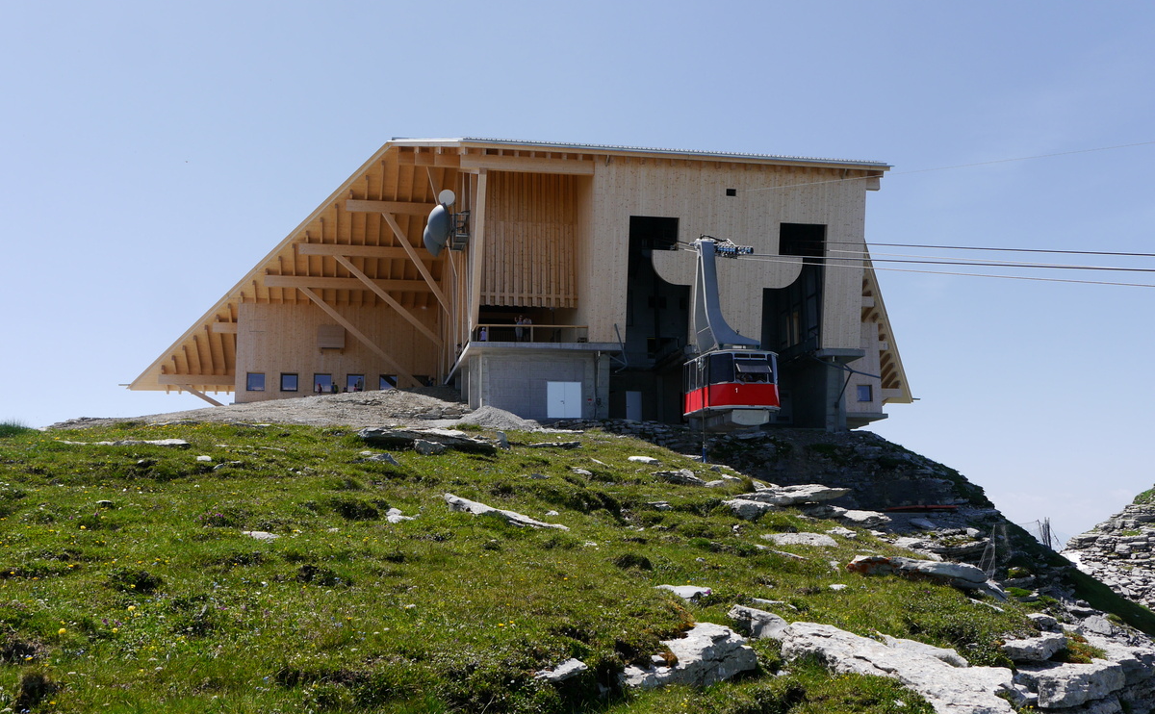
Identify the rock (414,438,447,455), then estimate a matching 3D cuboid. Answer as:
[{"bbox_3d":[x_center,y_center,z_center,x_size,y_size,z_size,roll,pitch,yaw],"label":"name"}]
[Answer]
[{"bbox_3d":[-3.205,1.965,26.226,0.688,0.376,0.461,1,-10,-7],"label":"rock"}]

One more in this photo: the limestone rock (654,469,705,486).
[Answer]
[{"bbox_3d":[1.755,2.068,20.568,0.822,0.279,0.551,-1,-10,5],"label":"limestone rock"}]

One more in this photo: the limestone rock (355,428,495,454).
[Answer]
[{"bbox_3d":[-3.334,1.843,26.590,2.876,0.585,1.334,1,-10,-7],"label":"limestone rock"}]

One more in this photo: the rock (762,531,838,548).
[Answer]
[{"bbox_3d":[2.369,1.939,12.773,0.762,0.163,0.511,-2,-10,10],"label":"rock"}]

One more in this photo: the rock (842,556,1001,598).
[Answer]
[{"bbox_3d":[3.139,1.984,10.837,1.368,0.336,0.592,-3,-10,16],"label":"rock"}]

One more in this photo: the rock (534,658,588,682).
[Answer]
[{"bbox_3d":[-0.088,1.630,6.248,0.269,0.116,0.194,0,-9,-1],"label":"rock"}]

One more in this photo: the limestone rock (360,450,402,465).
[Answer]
[{"bbox_3d":[-3.785,1.934,23.097,0.747,0.279,0.501,1,-10,-9],"label":"limestone rock"}]

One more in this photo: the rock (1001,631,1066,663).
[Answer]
[{"bbox_3d":[3.112,1.977,8.185,0.426,0.208,0.329,-4,-10,20],"label":"rock"}]

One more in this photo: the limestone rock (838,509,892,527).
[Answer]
[{"bbox_3d":[3.917,2.198,16.376,0.705,0.222,0.472,-3,-10,13],"label":"limestone rock"}]

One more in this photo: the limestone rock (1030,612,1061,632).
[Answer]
[{"bbox_3d":[3.737,2.120,9.605,0.252,0.159,0.208,-4,-10,20],"label":"limestone rock"}]

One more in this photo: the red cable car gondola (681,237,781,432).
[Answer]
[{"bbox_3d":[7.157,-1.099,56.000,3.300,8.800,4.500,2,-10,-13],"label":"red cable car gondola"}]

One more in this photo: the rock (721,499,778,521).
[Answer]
[{"bbox_3d":[2.150,1.921,15.032,0.692,0.249,0.464,-2,-10,8],"label":"rock"}]

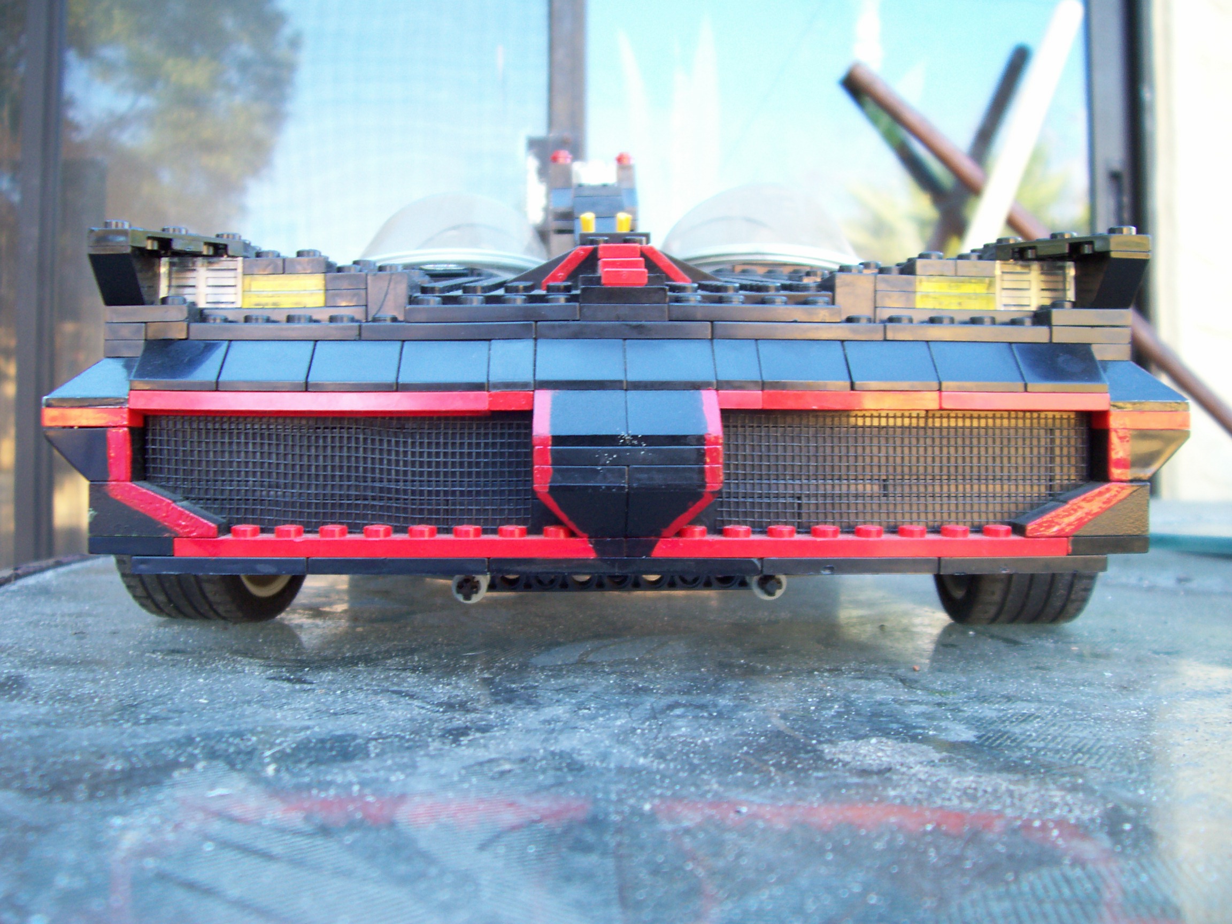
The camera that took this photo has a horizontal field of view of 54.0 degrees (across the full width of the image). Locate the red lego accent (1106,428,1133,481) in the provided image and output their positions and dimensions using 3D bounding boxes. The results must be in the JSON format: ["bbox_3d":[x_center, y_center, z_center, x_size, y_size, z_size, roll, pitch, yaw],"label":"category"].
[{"bbox_3d":[0.090,-0.001,0.220,0.004,0.010,0.006,0,1,-1],"label":"red lego accent"}]

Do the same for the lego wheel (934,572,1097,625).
[{"bbox_3d":[0.085,0.014,0.264,0.022,0.043,0.043,0,1,-1],"label":"lego wheel"}]

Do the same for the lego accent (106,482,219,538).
[{"bbox_3d":[-0.079,0.008,0.215,0.020,0.010,0.006,0,2,-2],"label":"lego accent"}]

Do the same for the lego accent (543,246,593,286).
[{"bbox_3d":[-0.009,-0.040,0.244,0.010,0.010,0.015,0,1,-2],"label":"lego accent"}]

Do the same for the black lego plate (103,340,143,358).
[{"bbox_3d":[-0.089,-0.021,0.223,0.008,0.003,0.009,0,2,-2],"label":"black lego plate"}]

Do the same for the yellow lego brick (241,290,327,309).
[{"bbox_3d":[-0.062,-0.031,0.231,0.016,0.003,0.008,0,2,-2],"label":"yellow lego brick"}]

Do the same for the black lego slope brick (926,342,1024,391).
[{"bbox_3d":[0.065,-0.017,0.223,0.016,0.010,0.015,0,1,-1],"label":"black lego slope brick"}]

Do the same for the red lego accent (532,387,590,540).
[{"bbox_3d":[-0.010,0.000,0.209,0.010,0.026,0.009,0,1,-2],"label":"red lego accent"}]

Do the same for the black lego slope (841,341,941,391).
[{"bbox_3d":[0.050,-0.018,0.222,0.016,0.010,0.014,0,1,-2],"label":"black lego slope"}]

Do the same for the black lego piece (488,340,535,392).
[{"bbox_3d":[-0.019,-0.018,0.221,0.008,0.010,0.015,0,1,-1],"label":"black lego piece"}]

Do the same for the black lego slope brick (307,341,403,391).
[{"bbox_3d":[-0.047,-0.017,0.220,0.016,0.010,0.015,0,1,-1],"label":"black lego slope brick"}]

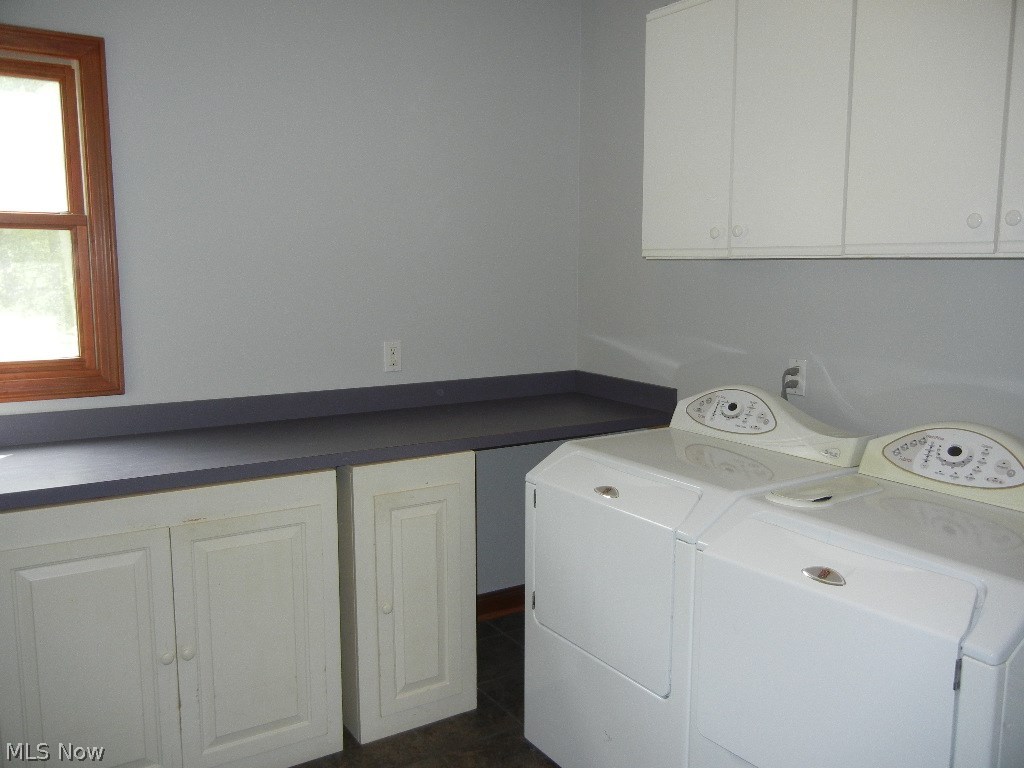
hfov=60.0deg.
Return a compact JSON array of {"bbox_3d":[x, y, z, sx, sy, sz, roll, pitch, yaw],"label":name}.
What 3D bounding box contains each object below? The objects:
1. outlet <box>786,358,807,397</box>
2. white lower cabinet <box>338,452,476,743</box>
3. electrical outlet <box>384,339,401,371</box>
[{"bbox_3d":[0.882,-0.019,2.764,0.014,0.115,0.070,-5,9,-32],"label":"outlet"},{"bbox_3d":[-0.460,0.622,3.020,0.415,0.870,0.622,-5,9,-33],"label":"white lower cabinet"},{"bbox_3d":[-0.436,-0.101,3.277,0.070,0.115,0.012,-5,9,-32],"label":"electrical outlet"}]

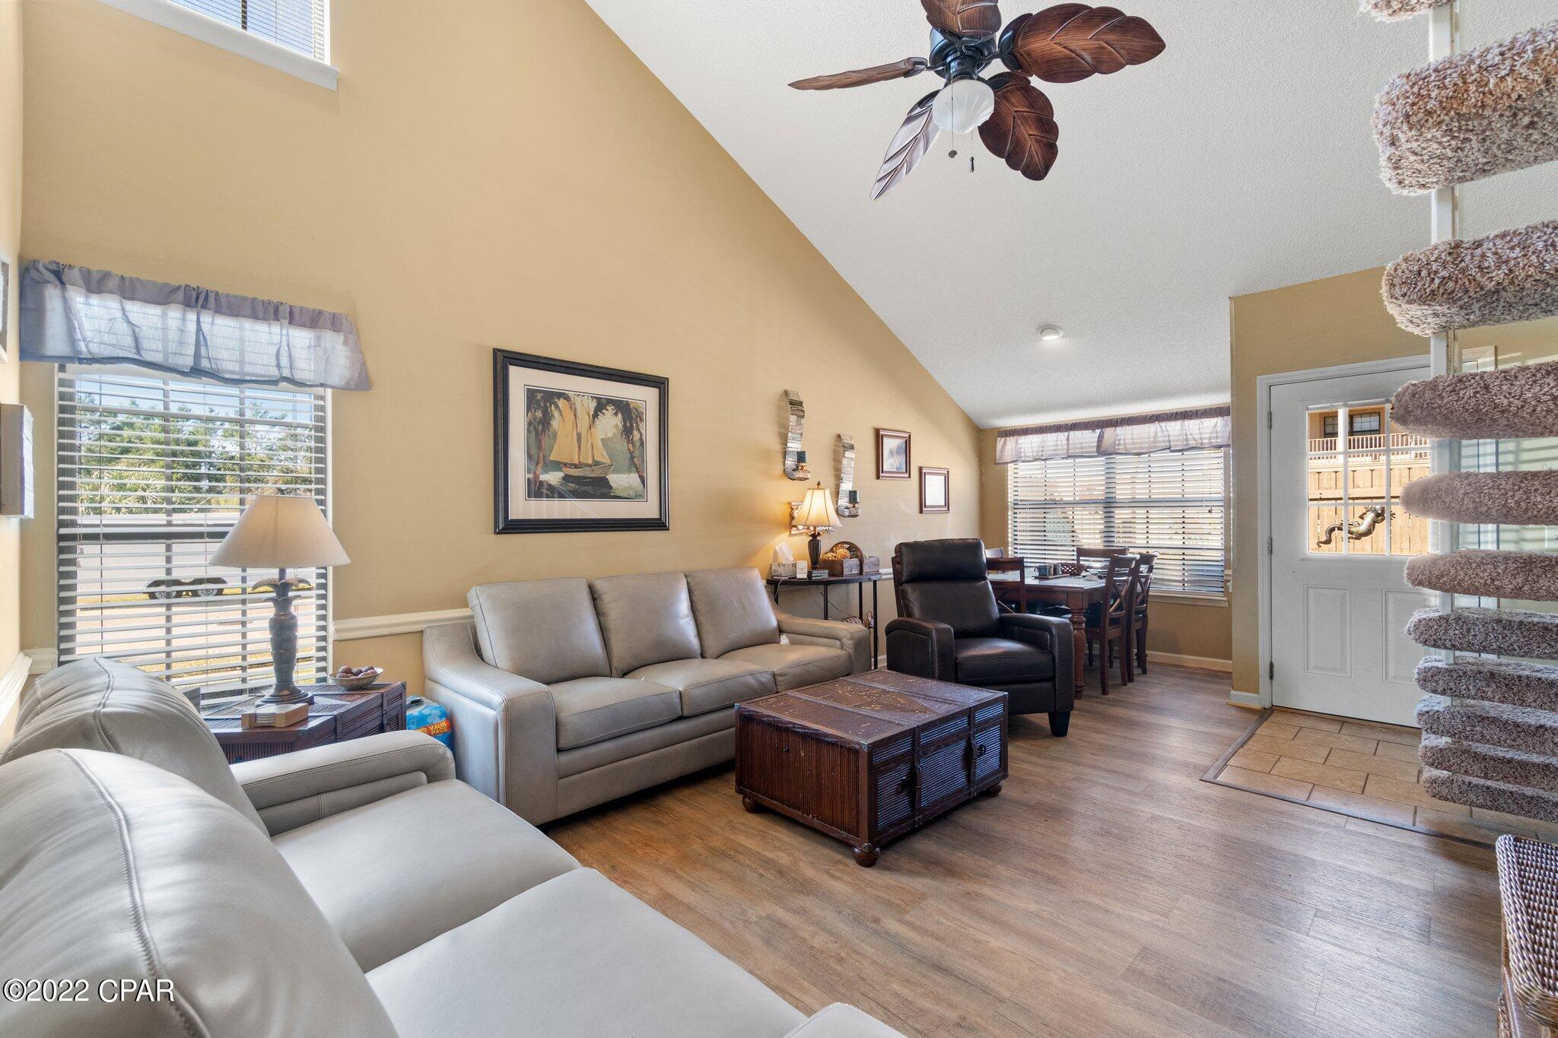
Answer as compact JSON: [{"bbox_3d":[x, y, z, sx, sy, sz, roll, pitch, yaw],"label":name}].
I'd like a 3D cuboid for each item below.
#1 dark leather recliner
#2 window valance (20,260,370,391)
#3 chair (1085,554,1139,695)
[{"bbox_3d":[1.161,0.675,3.966,0.830,1.090,0.890,0,0,-10],"label":"dark leather recliner"},{"bbox_3d":[-2.096,-0.672,2.429,0.960,0.330,0.100,0,0,-44],"label":"window valance"},{"bbox_3d":[2.226,0.715,4.641,0.450,0.955,0.520,0,0,-44],"label":"chair"}]

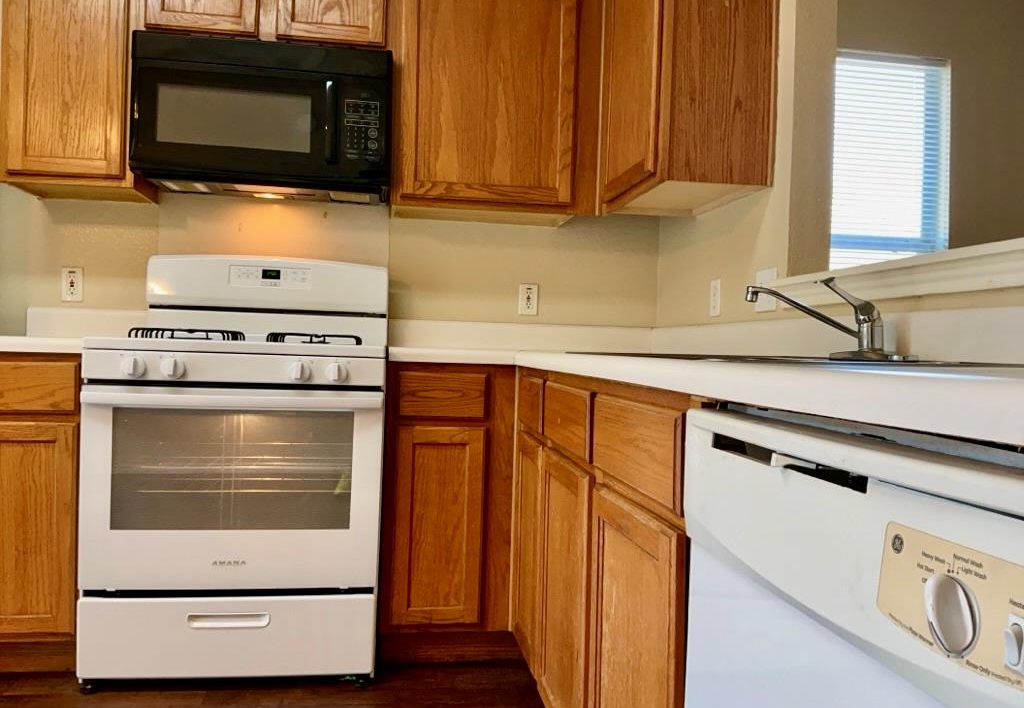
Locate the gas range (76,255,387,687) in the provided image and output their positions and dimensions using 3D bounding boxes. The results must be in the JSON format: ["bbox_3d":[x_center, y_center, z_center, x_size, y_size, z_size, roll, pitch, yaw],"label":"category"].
[{"bbox_3d":[-0.770,0.290,2.399,0.756,1.203,0.705,2,0,-8],"label":"gas range"}]

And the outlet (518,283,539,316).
[{"bbox_3d":[0.063,-0.200,2.938,0.070,0.114,0.008,2,0,-8],"label":"outlet"}]

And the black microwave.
[{"bbox_3d":[-0.778,-0.735,2.604,0.756,0.424,0.412,2,0,-8],"label":"black microwave"}]

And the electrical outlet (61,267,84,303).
[{"bbox_3d":[-1.493,-0.235,2.709,0.070,0.115,0.008,2,0,-8],"label":"electrical outlet"}]

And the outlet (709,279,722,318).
[{"bbox_3d":[0.622,-0.172,2.455,0.008,0.113,0.071,2,0,-8],"label":"outlet"}]

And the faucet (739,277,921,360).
[{"bbox_3d":[0.560,-0.065,1.469,0.276,0.155,0.260,2,0,-8],"label":"faucet"}]

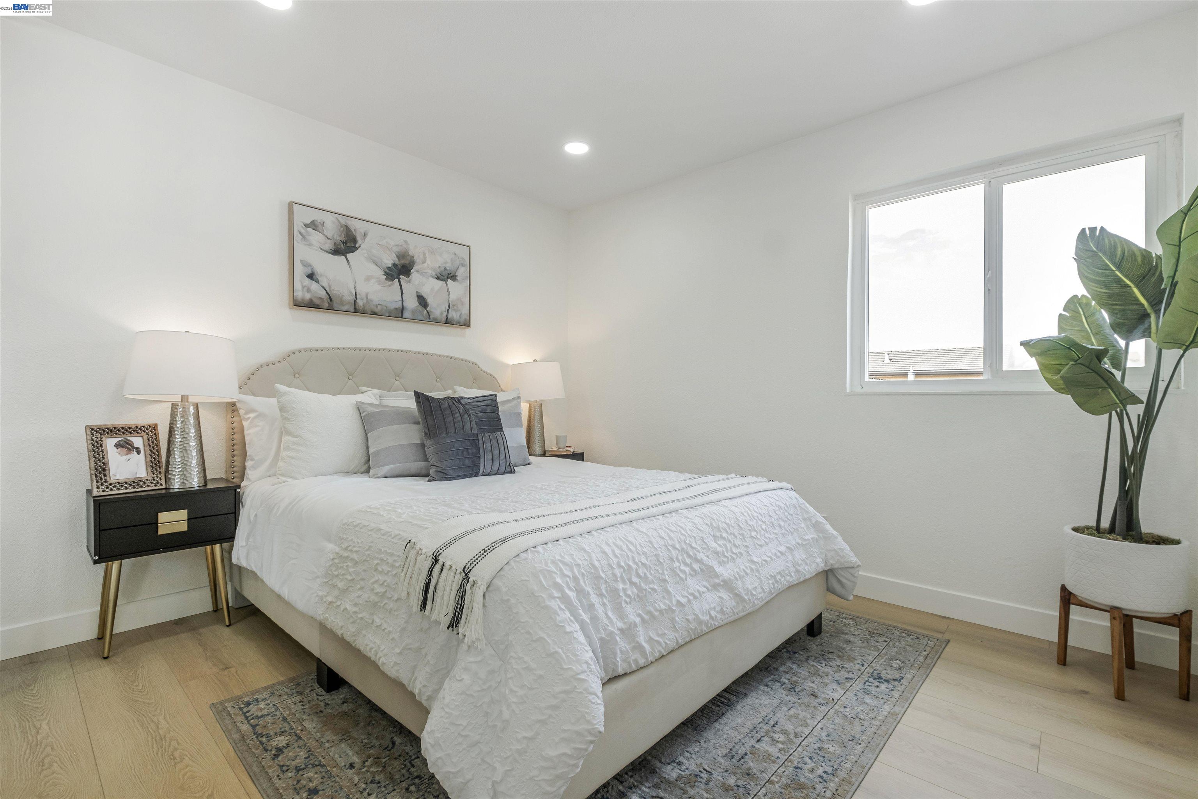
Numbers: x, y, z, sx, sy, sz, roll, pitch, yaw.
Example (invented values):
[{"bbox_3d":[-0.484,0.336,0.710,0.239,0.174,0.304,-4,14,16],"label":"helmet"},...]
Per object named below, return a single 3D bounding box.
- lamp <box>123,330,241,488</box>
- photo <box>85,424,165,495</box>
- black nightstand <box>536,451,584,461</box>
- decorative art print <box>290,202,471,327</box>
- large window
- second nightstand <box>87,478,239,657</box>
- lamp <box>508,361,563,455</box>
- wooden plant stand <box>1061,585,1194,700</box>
[{"bbox_3d":[-1.788,0.040,2.156,0.374,0.671,0.374,0,0,42],"label":"lamp"},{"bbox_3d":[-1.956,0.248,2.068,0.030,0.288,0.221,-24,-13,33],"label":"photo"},{"bbox_3d":[-0.368,0.688,3.512,0.461,0.616,0.288,0,0,-44],"label":"black nightstand"},{"bbox_3d":[-1.215,-0.735,2.922,1.018,0.538,0.035,0,0,-44],"label":"decorative art print"},{"bbox_3d":[1.743,-0.539,2.230,1.121,1.010,0.091,0,0,41],"label":"large window"},{"bbox_3d":[-1.855,0.688,2.142,0.288,0.616,0.461,0,0,42],"label":"second nightstand"},{"bbox_3d":[-0.447,0.062,3.474,0.379,0.669,0.379,0,0,0],"label":"lamp"},{"bbox_3d":[1.841,0.844,1.762,0.239,0.303,0.239,0,0,5],"label":"wooden plant stand"}]

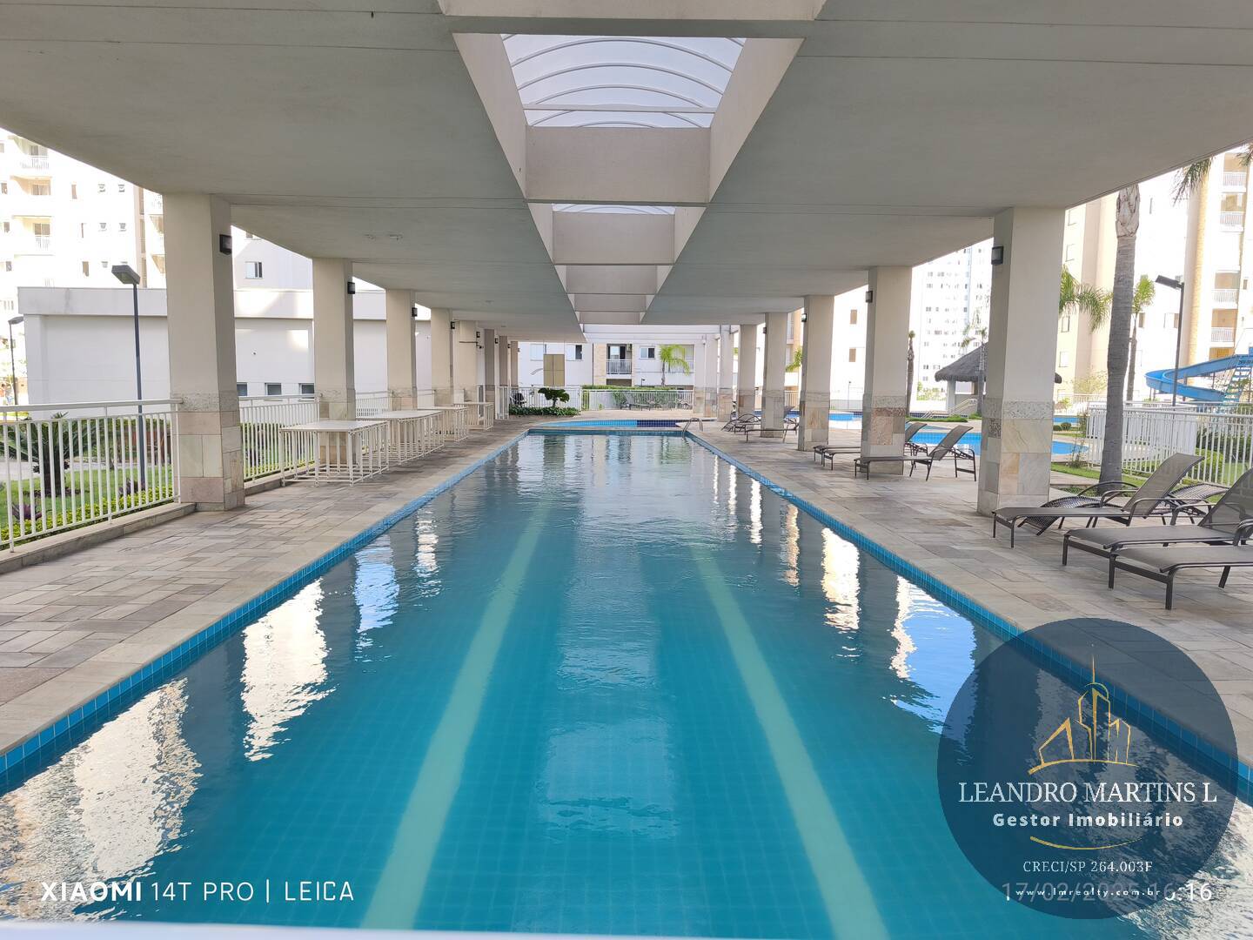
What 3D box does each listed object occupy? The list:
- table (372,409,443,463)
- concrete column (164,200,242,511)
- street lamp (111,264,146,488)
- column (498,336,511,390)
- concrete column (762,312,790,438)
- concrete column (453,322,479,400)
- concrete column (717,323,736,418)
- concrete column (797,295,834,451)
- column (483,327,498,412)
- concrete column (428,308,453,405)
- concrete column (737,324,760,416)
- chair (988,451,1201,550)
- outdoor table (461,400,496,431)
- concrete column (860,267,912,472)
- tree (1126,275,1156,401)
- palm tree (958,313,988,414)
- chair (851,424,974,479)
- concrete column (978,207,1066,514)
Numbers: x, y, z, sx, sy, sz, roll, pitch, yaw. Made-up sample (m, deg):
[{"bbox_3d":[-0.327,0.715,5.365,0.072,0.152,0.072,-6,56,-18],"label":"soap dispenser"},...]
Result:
[{"bbox_3d":[-4.969,-0.797,18.543,1.025,0.867,4.990,0,6,-2],"label":"table"},{"bbox_3d":[-5.173,-1.392,10.196,0.589,3.749,0.540,1,6,-2],"label":"concrete column"},{"bbox_3d":[-6.580,-1.193,11.090,0.225,3.063,0.420,1,6,-1],"label":"street lamp"},{"bbox_3d":[-5.495,-4.201,37.307,0.480,3.492,0.480,1,6,-1],"label":"column"},{"bbox_3d":[4.562,-2.881,25.584,0.620,3.767,0.543,0,6,-2],"label":"concrete column"},{"bbox_3d":[-5.736,-3.505,30.443,0.620,3.767,0.543,0,6,-2],"label":"concrete column"},{"bbox_3d":[3.978,-3.689,32.993,0.549,3.600,0.480,1,6,-1],"label":"concrete column"},{"bbox_3d":[4.324,-2.168,18.954,0.549,3.492,0.480,1,6,-1],"label":"concrete column"},{"bbox_3d":[-5.837,-3.993,35.243,0.589,3.749,0.540,1,6,-2],"label":"column"},{"bbox_3d":[-5.572,-2.952,25.224,0.589,3.749,0.540,1,6,-2],"label":"concrete column"},{"bbox_3d":[4.432,-3.408,30.624,0.620,3.767,0.543,0,6,-2],"label":"concrete column"},{"bbox_3d":[4.431,0.300,7.884,1.665,0.878,0.615,1,6,6],"label":"chair"},{"bbox_3d":[-4.715,-1.723,26.482,0.975,0.825,2.190,1,6,-1],"label":"outdoor table"},{"bbox_3d":[4.439,-1.680,14.279,0.549,3.492,0.480,1,6,-1],"label":"concrete column"},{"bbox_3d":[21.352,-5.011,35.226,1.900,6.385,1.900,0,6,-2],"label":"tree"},{"bbox_3d":[19.902,-5.884,46.583,2.240,5.680,2.240,1,6,-2],"label":"palm tree"},{"bbox_3d":[5.022,-0.300,14.536,1.920,0.920,0.632,0,6,-5],"label":"chair"},{"bbox_3d":[4.941,-1.299,10.437,0.640,3.749,0.540,1,6,-2],"label":"concrete column"}]

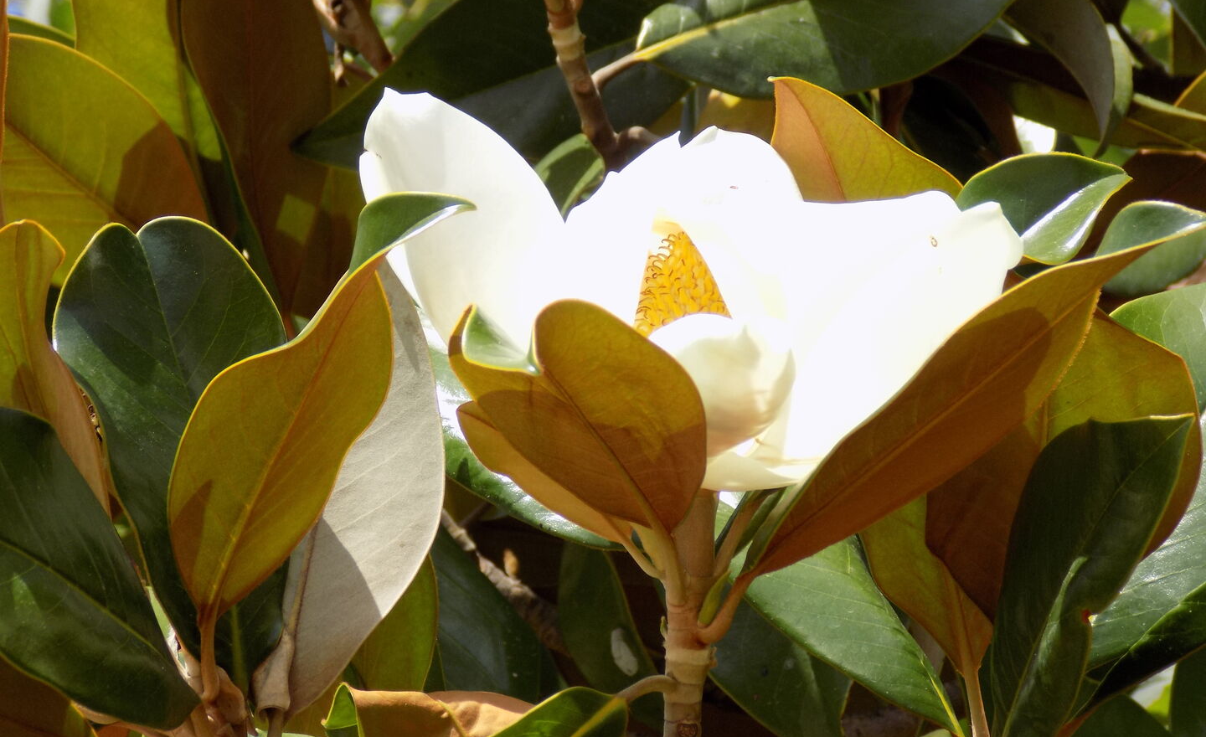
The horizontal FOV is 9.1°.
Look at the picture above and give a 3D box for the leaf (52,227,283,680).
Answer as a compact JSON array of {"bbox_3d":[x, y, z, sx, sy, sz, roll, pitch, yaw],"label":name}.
[{"bbox_3d":[-0.144,0.028,2.530,0.078,0.165,0.028,-4,-24,-9],"label":"leaf"}]

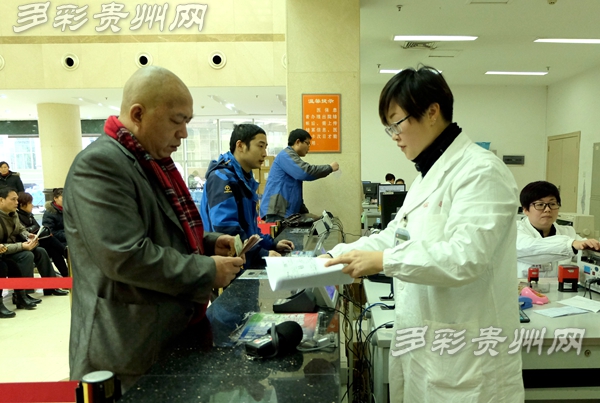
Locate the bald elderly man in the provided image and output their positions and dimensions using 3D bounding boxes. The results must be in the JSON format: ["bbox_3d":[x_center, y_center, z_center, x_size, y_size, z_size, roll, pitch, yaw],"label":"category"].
[{"bbox_3d":[-0.401,0.462,1.192,0.490,1.689,0.550,0,4,5],"label":"bald elderly man"}]

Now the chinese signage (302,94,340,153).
[{"bbox_3d":[0.218,-0.776,4.000,0.400,0.600,0.030,0,4,2],"label":"chinese signage"}]

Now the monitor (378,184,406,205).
[{"bbox_3d":[1.361,-0.047,5.900,0.400,0.400,0.170,0,4,5],"label":"monitor"}]

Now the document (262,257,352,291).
[{"bbox_3d":[0.028,0.183,1.080,0.220,0.050,0.270,0,4,0],"label":"document"}]

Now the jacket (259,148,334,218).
[{"bbox_3d":[-0.047,-0.161,3.400,0.600,0.620,0.520,-1,4,-8],"label":"jacket"}]

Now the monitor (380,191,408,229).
[{"bbox_3d":[0.949,0.103,3.750,0.410,0.410,0.180,-1,4,-6],"label":"monitor"}]

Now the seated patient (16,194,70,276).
[{"bbox_3d":[-2.920,0.485,4.500,0.720,1.170,0.460,0,5,6],"label":"seated patient"}]

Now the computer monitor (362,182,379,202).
[{"bbox_3d":[1.355,-0.152,7.600,0.380,0.400,0.180,0,4,0],"label":"computer monitor"}]

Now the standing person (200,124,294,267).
[{"bbox_3d":[-0.280,0.405,2.231,0.500,1.648,0.540,1,4,13],"label":"standing person"}]

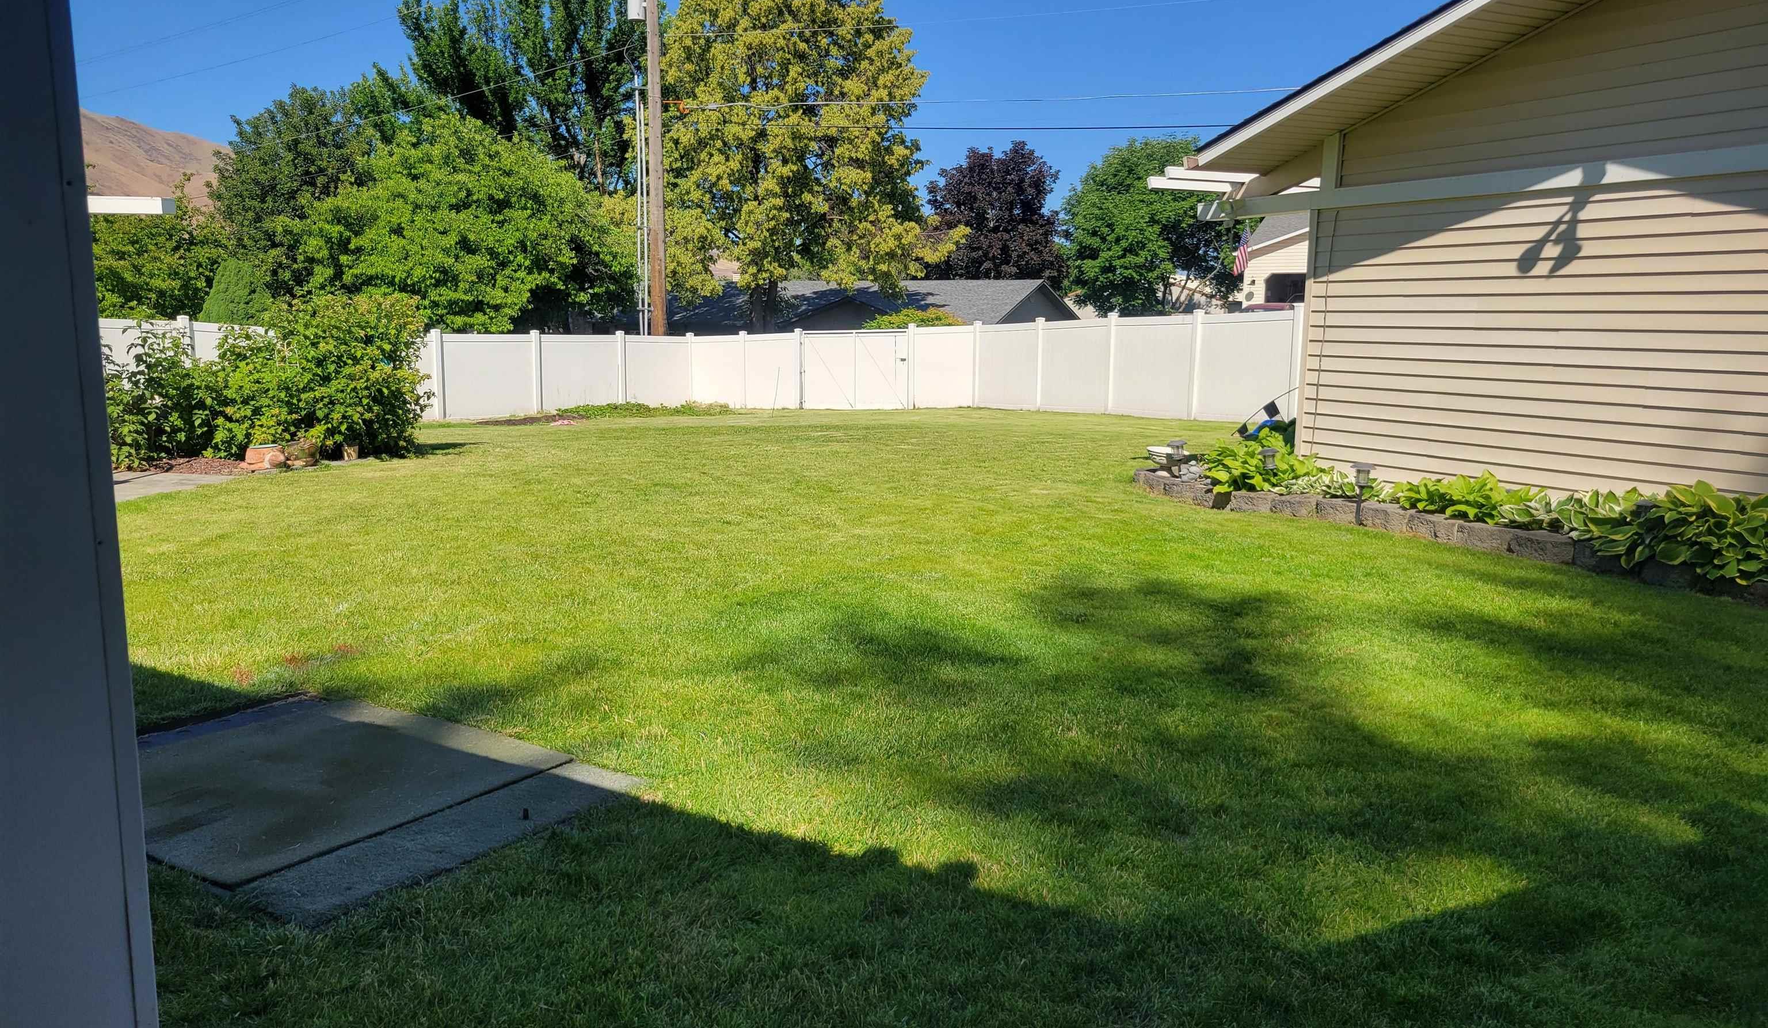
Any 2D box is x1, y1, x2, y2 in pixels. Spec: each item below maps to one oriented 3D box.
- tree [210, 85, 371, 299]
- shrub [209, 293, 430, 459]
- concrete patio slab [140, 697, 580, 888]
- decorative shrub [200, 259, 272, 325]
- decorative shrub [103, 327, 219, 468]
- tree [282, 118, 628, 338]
[{"bbox_3d":[-17.579,-8.195,40.000,5.700,9.150,5.500,0,9,0],"label":"tree"},{"bbox_3d":[-6.671,-1.650,15.700,2.500,1.900,2.200,0,9,0],"label":"shrub"},{"bbox_3d":[-1.582,0.722,3.494,1.103,0.090,0.957,6,11,32],"label":"concrete patio slab"},{"bbox_3d":[-13.185,-3.513,27.000,1.800,3.200,1.800,0,9,0],"label":"decorative shrub"},{"bbox_3d":[-8.254,-1.383,15.100,1.400,1.550,1.300,0,9,0],"label":"decorative shrub"},{"bbox_3d":[-10.963,-6.617,34.500,8.400,7.400,7.500,0,9,0],"label":"tree"}]

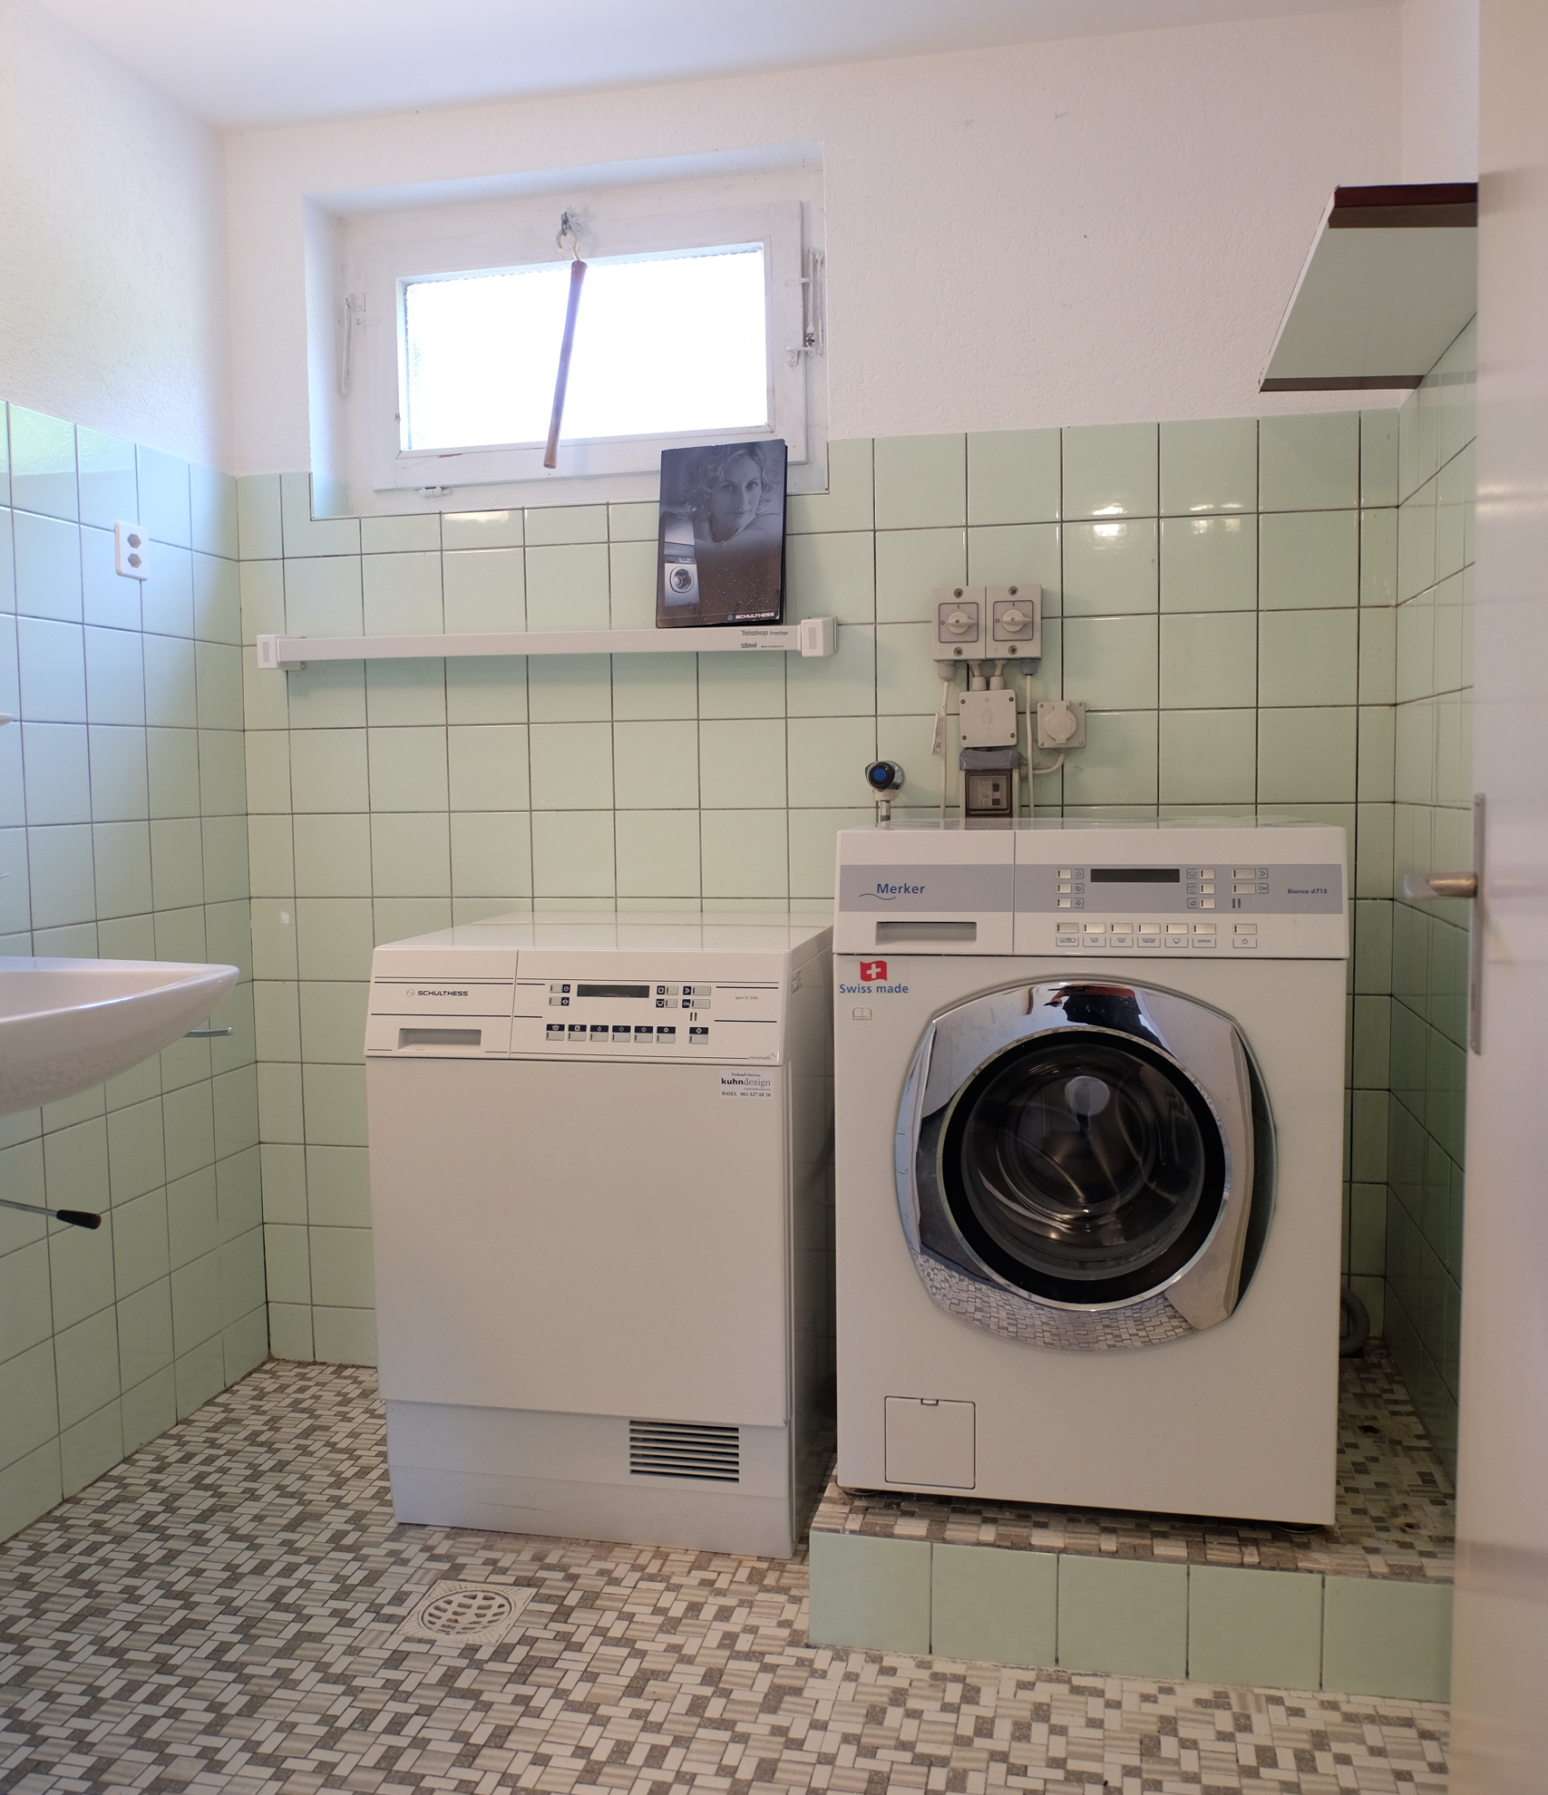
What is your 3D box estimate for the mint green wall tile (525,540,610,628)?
[{"bbox_3d":[-0.350,-0.523,2.630,0.148,0.148,0.008,0,5,11],"label":"mint green wall tile"}]

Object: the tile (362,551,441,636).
[{"bbox_3d":[-0.642,-0.522,2.696,0.147,0.147,0.010,0,5,12],"label":"tile"}]

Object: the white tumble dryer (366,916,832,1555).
[{"bbox_3d":[-0.212,0.474,2.393,0.597,0.849,0.586,0,4,12],"label":"white tumble dryer"}]

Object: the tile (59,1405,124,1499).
[{"bbox_3d":[-1.042,0.840,2.361,0.010,0.100,0.144,0,5,12],"label":"tile"}]

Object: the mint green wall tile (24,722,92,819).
[{"bbox_3d":[-1.060,-0.183,2.284,0.010,0.149,0.149,0,4,11],"label":"mint green wall tile"}]

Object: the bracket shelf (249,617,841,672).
[{"bbox_3d":[-0.393,-0.424,2.618,1.007,0.060,0.085,0,5,12],"label":"bracket shelf"}]

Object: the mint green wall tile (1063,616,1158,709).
[{"bbox_3d":[0.536,-0.371,2.465,0.148,0.148,0.010,0,5,11],"label":"mint green wall tile"}]

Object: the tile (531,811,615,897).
[{"bbox_3d":[-0.344,-0.074,2.684,0.149,0.149,0.008,0,5,12],"label":"tile"}]

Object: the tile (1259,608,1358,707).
[{"bbox_3d":[0.829,-0.371,2.402,0.150,0.150,0.010,0,5,12],"label":"tile"}]

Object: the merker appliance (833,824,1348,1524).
[{"bbox_3d":[0.428,0.326,2.146,0.600,0.855,0.627,0,5,12],"label":"merker appliance"}]

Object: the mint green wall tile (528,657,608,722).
[{"bbox_3d":[-0.346,-0.372,2.643,0.150,0.150,0.010,0,5,12],"label":"mint green wall tile"}]

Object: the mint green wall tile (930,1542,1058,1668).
[{"bbox_3d":[0.266,0.849,1.864,0.150,0.140,0.010,0,5,11],"label":"mint green wall tile"}]

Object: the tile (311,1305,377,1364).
[{"bbox_3d":[-0.775,0.807,2.845,0.149,0.106,0.008,0,5,12],"label":"tile"}]

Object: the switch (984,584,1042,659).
[{"bbox_3d":[0.380,-0.434,2.449,0.086,0.117,0.070,0,5,11],"label":"switch"}]

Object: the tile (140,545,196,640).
[{"bbox_3d":[-1.002,-0.504,2.541,0.010,0.148,0.144,0,5,12],"label":"tile"}]

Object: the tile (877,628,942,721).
[{"bbox_3d":[0.246,-0.379,2.575,0.150,0.150,0.010,0,4,12],"label":"tile"}]

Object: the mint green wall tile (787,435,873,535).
[{"bbox_3d":[0.090,-0.670,2.531,0.148,0.148,0.010,0,5,11],"label":"mint green wall tile"}]

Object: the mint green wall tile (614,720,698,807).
[{"bbox_3d":[-0.197,-0.222,2.626,0.148,0.148,0.010,0,5,11],"label":"mint green wall tile"}]

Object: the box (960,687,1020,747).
[{"bbox_3d":[0.346,-0.285,2.483,0.089,0.087,0.045,0,5,11],"label":"box"}]

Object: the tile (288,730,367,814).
[{"bbox_3d":[-0.790,-0.225,2.763,0.149,0.149,0.008,0,5,12],"label":"tile"}]

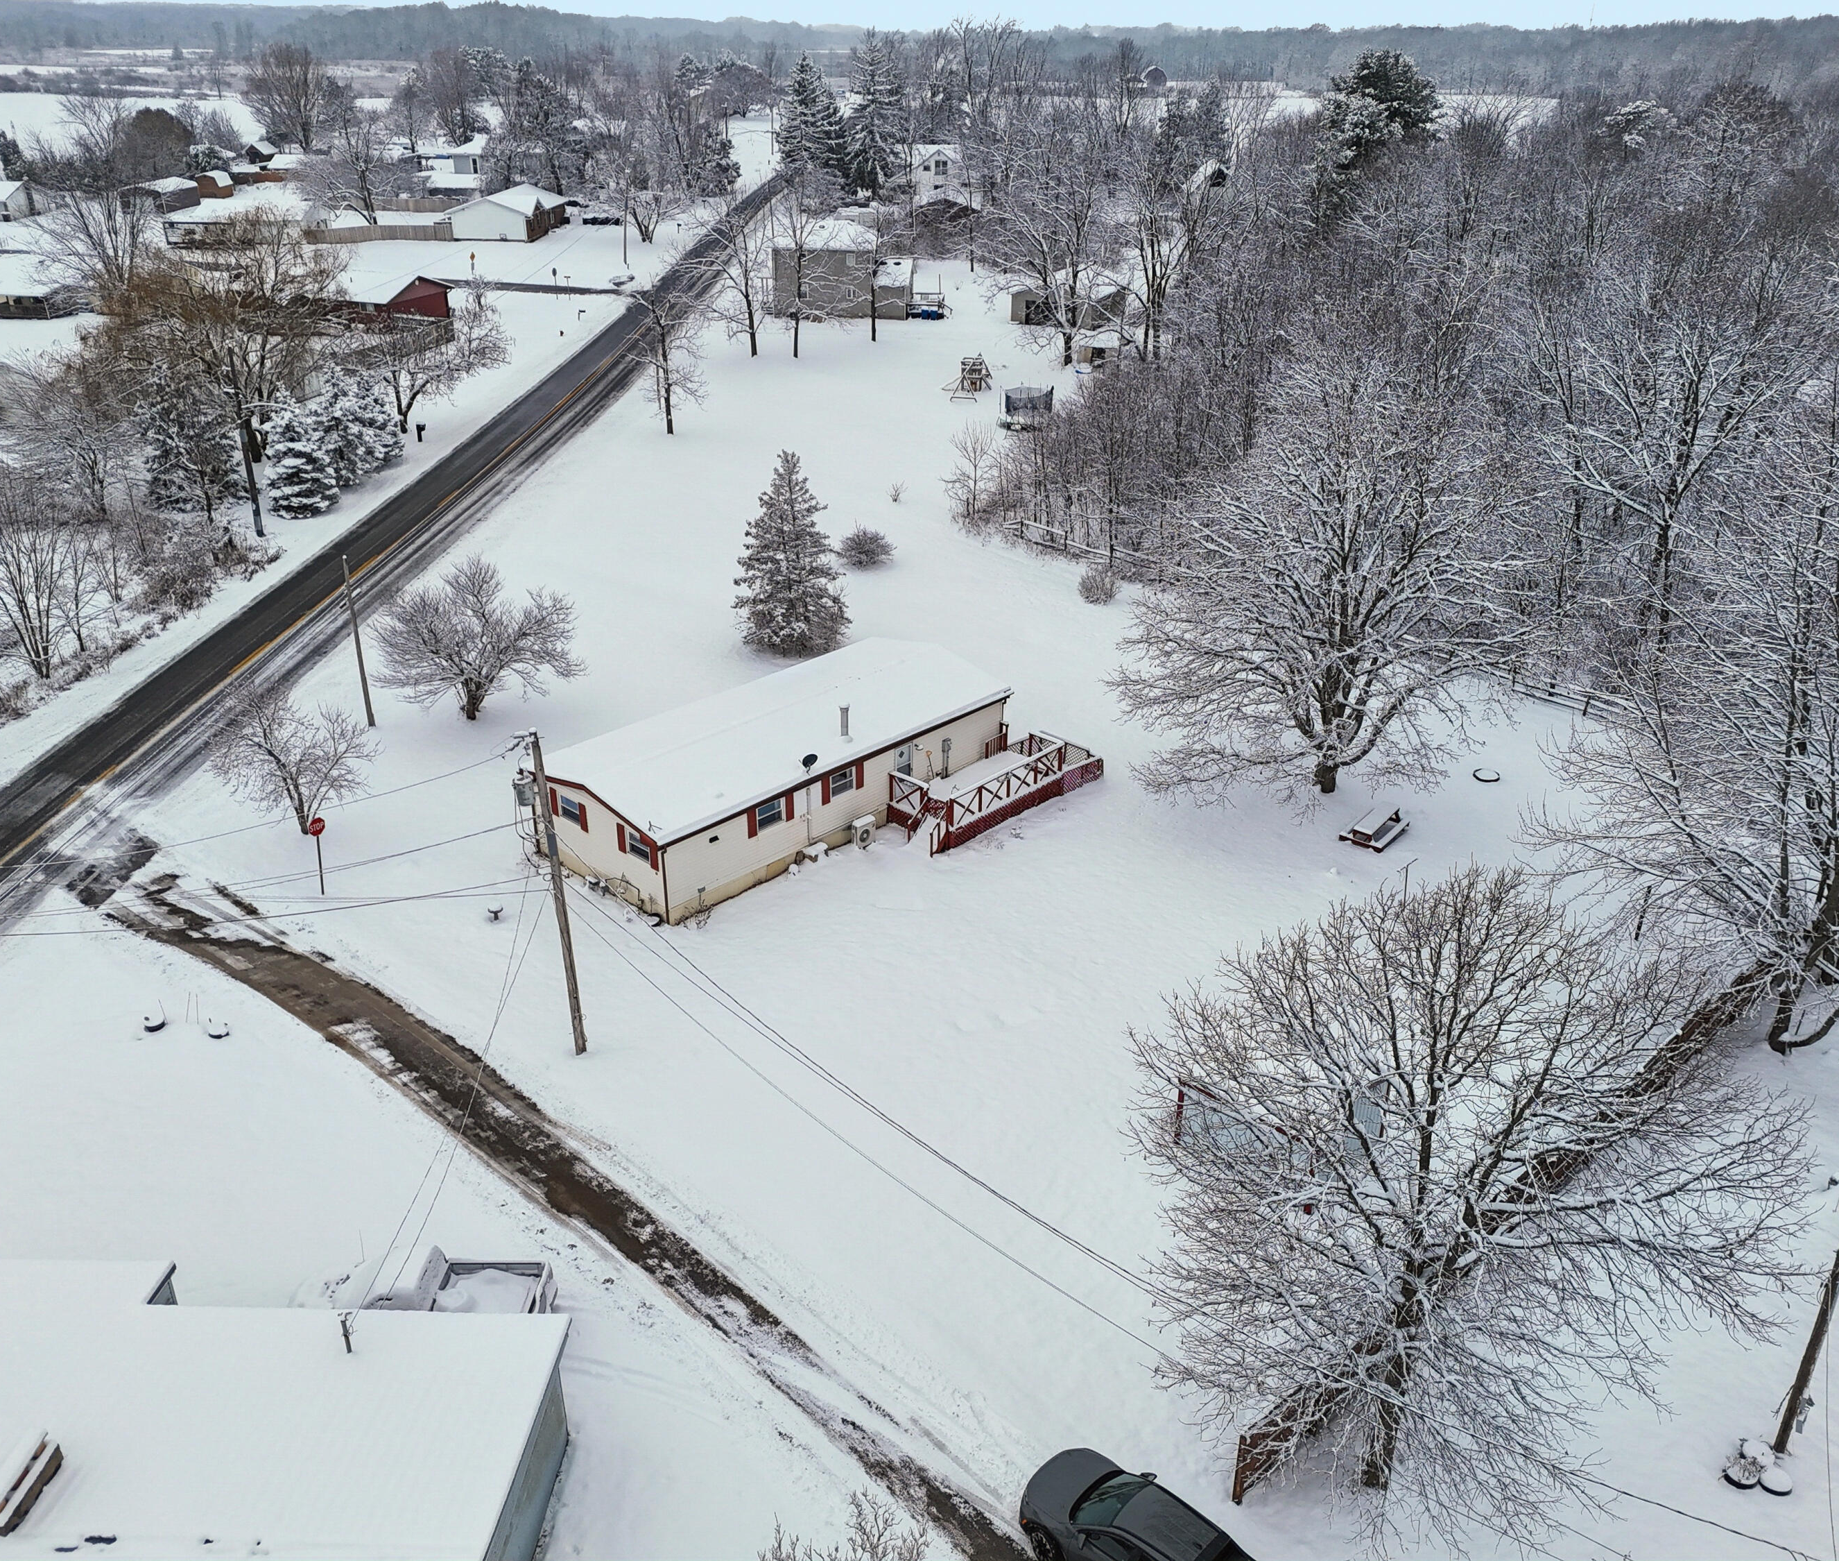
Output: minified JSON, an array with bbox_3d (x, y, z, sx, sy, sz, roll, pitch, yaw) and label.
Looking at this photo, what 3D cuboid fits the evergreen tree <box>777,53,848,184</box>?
[{"bbox_3d":[-19.056,-114.496,250.950,11.830,21.340,11.830,0,27,0],"label":"evergreen tree"}]

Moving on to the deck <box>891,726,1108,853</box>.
[{"bbox_3d":[2.633,-0.171,52.375,3.290,2.200,9.260,24,35,38],"label":"deck"}]

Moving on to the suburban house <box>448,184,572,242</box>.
[{"bbox_3d":[-53.259,-73.590,186.861,10.500,4.800,20.000,1,27,1],"label":"suburban house"}]

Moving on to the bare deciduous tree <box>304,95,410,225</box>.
[{"bbox_3d":[-72.716,-80.392,188.452,13.000,15.200,12.500,0,27,0],"label":"bare deciduous tree"}]

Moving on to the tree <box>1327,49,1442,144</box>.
[{"bbox_3d":[45.430,-60.058,143.609,11.600,22.800,11.500,0,28,0],"label":"tree"}]

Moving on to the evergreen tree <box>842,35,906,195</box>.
[{"bbox_3d":[-7.279,-107.997,234.630,10.480,24.640,10.480,0,27,0],"label":"evergreen tree"}]

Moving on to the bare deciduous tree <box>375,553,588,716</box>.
[{"bbox_3d":[-17.610,-5.583,57.760,7.900,6.800,7.600,0,28,0],"label":"bare deciduous tree"}]

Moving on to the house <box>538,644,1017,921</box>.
[{"bbox_3d":[-4.829,-0.848,50.916,7.316,3.720,16.142,24,36,38],"label":"house"}]

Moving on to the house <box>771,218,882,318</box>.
[{"bbox_3d":[-8.998,-49.697,139.515,9.700,8.340,8.730,0,27,0],"label":"house"}]

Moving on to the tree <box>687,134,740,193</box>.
[{"bbox_3d":[-34.177,-101.188,236.032,8.600,9.500,8.600,0,28,0],"label":"tree"}]

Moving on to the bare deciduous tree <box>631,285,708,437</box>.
[{"bbox_3d":[-17.050,-28.431,97.828,5.000,9.800,5.000,0,28,0],"label":"bare deciduous tree"}]

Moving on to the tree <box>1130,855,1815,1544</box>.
[{"bbox_3d":[8.944,7.974,25.137,10.400,13.200,10.400,0,28,0],"label":"tree"}]

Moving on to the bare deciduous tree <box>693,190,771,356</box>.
[{"bbox_3d":[-15.546,-42.304,120.628,7.090,13.200,7.090,0,27,0],"label":"bare deciduous tree"}]

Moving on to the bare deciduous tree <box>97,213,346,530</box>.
[{"bbox_3d":[-42.447,-26.617,88.585,13.300,15.300,13.000,0,28,0],"label":"bare deciduous tree"}]

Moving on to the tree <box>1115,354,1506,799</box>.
[{"bbox_3d":[13.851,-6.039,49.324,14.000,14.600,14.000,0,27,0],"label":"tree"}]

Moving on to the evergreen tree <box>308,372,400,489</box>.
[{"bbox_3d":[-35.074,-22.093,89.157,5.500,6.700,5.500,0,27,0],"label":"evergreen tree"}]

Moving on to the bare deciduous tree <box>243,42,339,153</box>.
[{"bbox_3d":[-139.932,-151.660,320.673,19.680,22.080,19.680,0,27,0],"label":"bare deciduous tree"}]

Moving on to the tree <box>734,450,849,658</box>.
[{"bbox_3d":[-5.605,-10.435,64.499,4.900,8.800,4.900,0,27,0],"label":"tree"}]

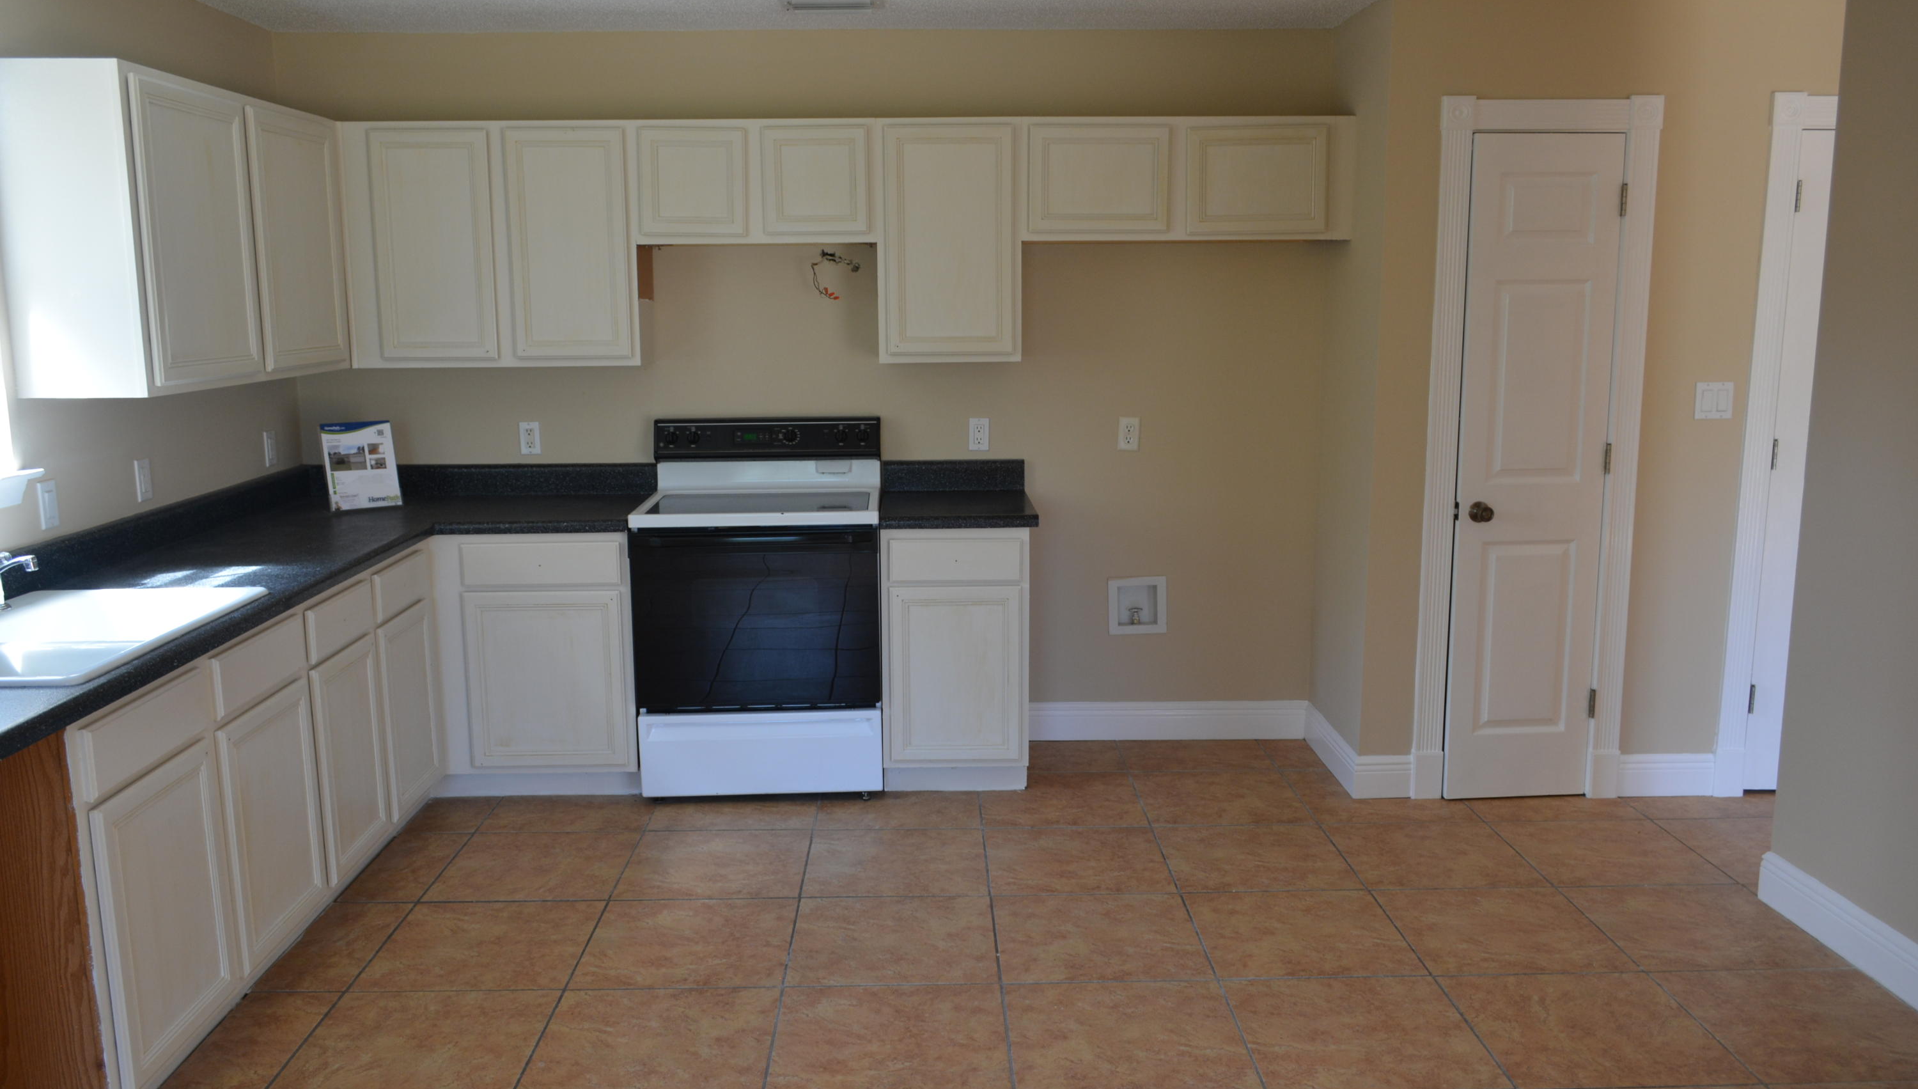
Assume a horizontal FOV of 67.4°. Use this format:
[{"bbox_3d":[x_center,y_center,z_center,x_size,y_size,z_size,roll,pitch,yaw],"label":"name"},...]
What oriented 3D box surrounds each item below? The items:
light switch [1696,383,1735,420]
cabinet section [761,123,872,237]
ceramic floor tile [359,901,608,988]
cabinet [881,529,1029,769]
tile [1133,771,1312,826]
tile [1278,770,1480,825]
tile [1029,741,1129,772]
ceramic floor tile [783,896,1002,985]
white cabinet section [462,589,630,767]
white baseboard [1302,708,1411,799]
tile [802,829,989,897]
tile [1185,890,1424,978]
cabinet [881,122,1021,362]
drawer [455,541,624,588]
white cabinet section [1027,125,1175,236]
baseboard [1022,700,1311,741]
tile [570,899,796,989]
[{"bbox_3d":[2.301,-0.436,4.379,0.117,0.115,0.012,-1,9,-1],"label":"light switch"},{"bbox_3d":[-0.449,-1.165,4.660,0.334,0.331,0.310,0,10,-1],"label":"cabinet section"},{"bbox_3d":[-1.164,0.988,3.549,0.495,0.010,0.495,-1,9,-1],"label":"ceramic floor tile"},{"bbox_3d":[-0.017,0.285,4.793,0.464,0.772,0.610,-1,9,-1],"label":"cabinet"},{"bbox_3d":[0.832,0.814,4.592,0.500,0.015,0.500,-1,9,-1],"label":"tile"},{"bbox_3d":[1.335,0.804,4.590,0.495,0.010,0.495,-1,9,-1],"label":"tile"},{"bbox_3d":[0.314,0.744,4.992,0.503,0.012,0.331,-1,10,-1],"label":"tile"},{"bbox_3d":[-0.158,0.993,3.604,0.503,0.012,0.487,-1,10,-1],"label":"ceramic floor tile"},{"bbox_3d":[-1.292,0.381,4.727,0.487,0.561,0.500,0,10,-1],"label":"white cabinet section"},{"bbox_3d":[1.341,0.688,4.881,0.171,0.140,0.659,-1,9,-1],"label":"white baseboard"},{"bbox_3d":[-0.166,0.905,4.080,0.497,0.012,0.497,-1,9,-1],"label":"tile"},{"bbox_3d":[0.850,0.976,3.596,0.500,0.015,0.500,-1,9,-1],"label":"tile"},{"bbox_3d":[-0.030,-0.982,4.685,0.454,0.762,0.321,-1,10,-1],"label":"cabinet"},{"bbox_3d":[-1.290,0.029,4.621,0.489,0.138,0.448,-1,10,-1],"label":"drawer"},{"bbox_3d":[0.439,-1.174,4.680,0.447,0.329,0.310,0,10,-1],"label":"white cabinet section"},{"bbox_3d":[0.740,0.640,5.193,1.036,0.137,0.016,-1,9,-1],"label":"baseboard"},{"bbox_3d":[-0.664,0.990,3.566,0.500,0.015,0.500,-1,9,-1],"label":"tile"}]

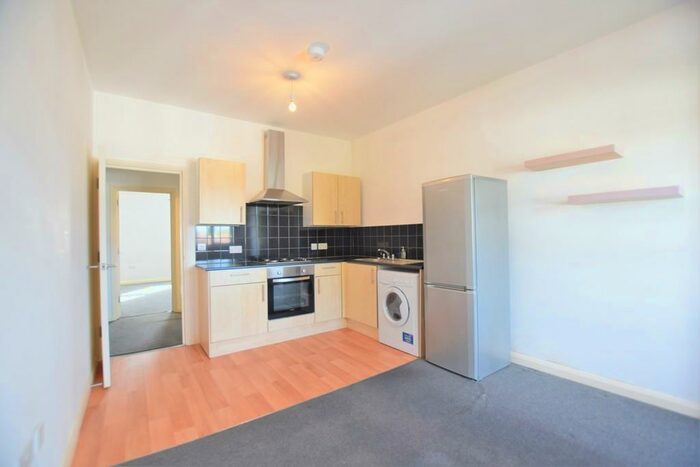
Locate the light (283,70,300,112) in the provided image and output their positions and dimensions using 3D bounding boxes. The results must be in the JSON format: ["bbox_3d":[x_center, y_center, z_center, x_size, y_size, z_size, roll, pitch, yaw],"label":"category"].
[{"bbox_3d":[-0.532,-1.290,2.694,0.159,0.357,0.159,-1,0,0],"label":"light"}]

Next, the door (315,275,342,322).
[{"bbox_3d":[-0.266,0.823,3.706,0.359,0.572,0.022,-1,0,-34],"label":"door"}]

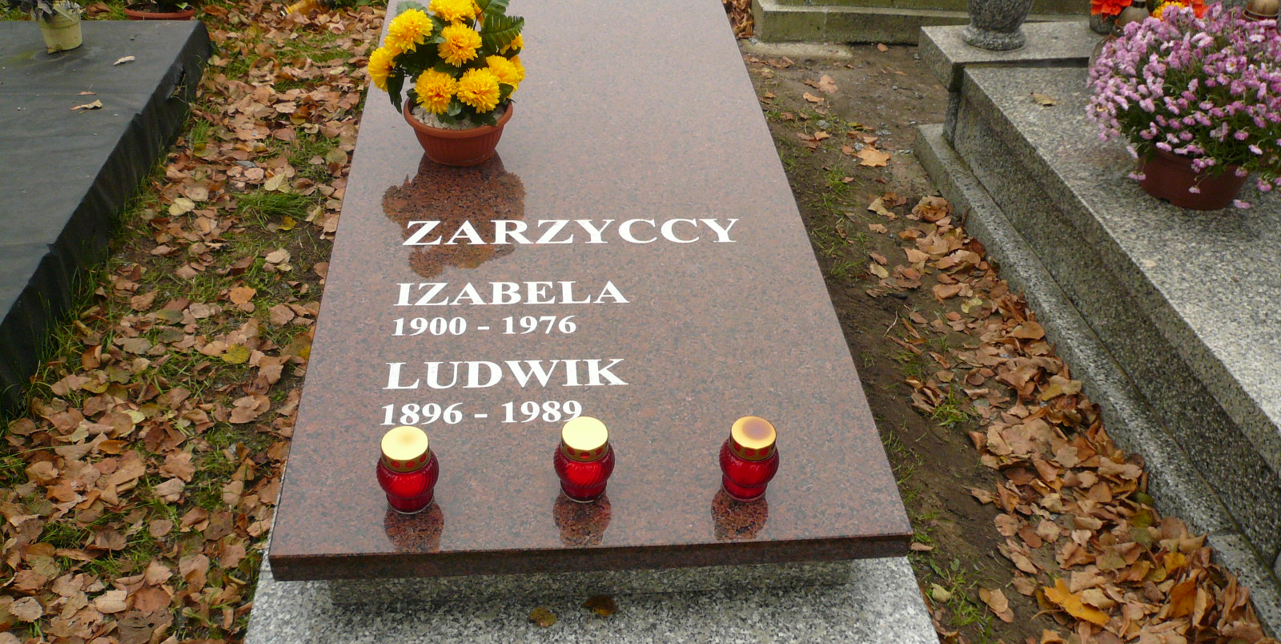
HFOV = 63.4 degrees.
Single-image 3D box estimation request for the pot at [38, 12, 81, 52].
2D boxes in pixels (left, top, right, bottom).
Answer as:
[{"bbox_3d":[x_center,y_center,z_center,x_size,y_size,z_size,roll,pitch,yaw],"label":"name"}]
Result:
[{"bbox_3d":[-1.700,-0.863,3.050,0.125,0.100,0.125,2,36,-8],"label":"pot"}]

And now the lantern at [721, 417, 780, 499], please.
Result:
[{"bbox_3d":[0.160,0.205,1.523,0.087,0.123,0.087,-1,41,-5],"label":"lantern"}]

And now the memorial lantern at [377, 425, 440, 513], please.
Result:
[{"bbox_3d":[-0.336,0.214,1.482,0.089,0.120,0.089,-1,41,-5],"label":"memorial lantern"}]

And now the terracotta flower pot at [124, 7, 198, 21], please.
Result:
[{"bbox_3d":[-1.592,-0.991,3.460,0.235,0.105,0.150,-1,36,-6],"label":"terracotta flower pot"}]

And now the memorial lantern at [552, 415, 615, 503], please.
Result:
[{"bbox_3d":[-0.081,0.202,1.500,0.087,0.117,0.087,-2,41,-6],"label":"memorial lantern"}]

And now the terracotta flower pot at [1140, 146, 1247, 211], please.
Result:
[{"bbox_3d":[1.171,-0.332,2.227,0.235,0.100,0.235,2,37,-1],"label":"terracotta flower pot"}]

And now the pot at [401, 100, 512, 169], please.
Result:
[{"bbox_3d":[-0.386,-0.414,2.220,0.228,0.112,0.228,-1,41,-5],"label":"pot"}]

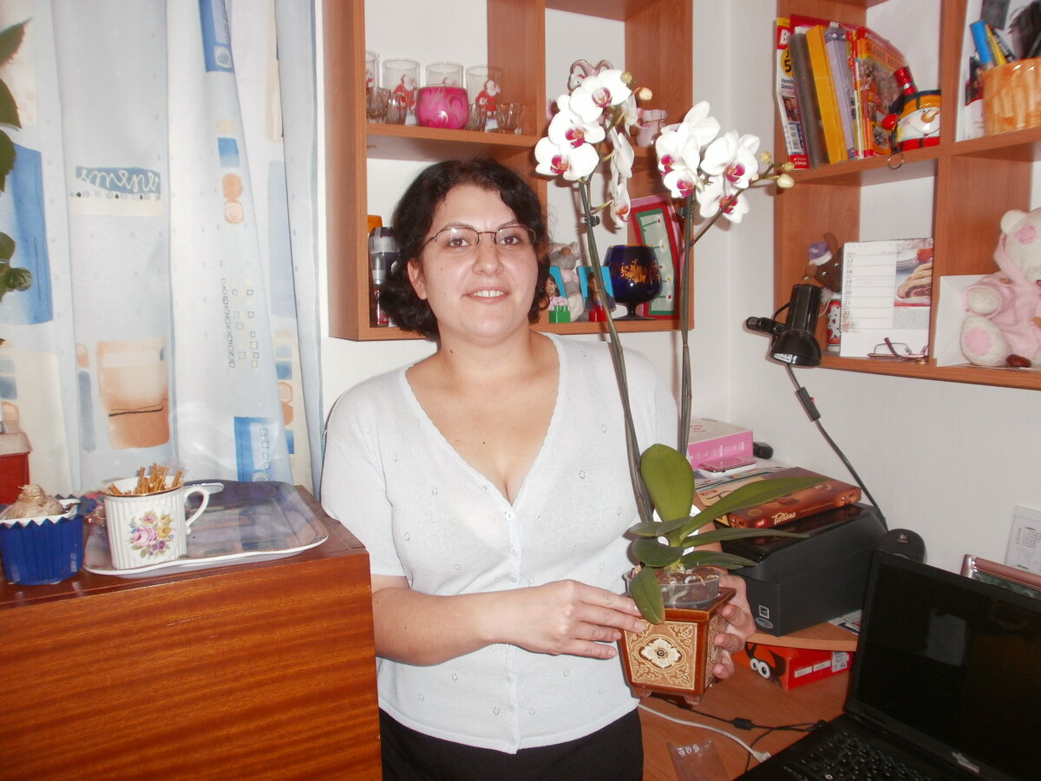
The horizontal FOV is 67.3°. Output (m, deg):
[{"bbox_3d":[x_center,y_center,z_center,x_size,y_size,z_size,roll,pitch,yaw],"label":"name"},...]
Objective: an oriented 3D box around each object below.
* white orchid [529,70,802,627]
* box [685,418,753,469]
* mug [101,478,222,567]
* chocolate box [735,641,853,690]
[{"bbox_3d":[0.163,-0.044,0.860,0.300,0.600,0.210,0,6,3],"label":"white orchid"},{"bbox_3d":[0.333,0.106,1.526,0.190,0.052,0.143,-8,12,-26],"label":"box"},{"bbox_3d":[-0.390,0.142,0.835,0.113,0.080,0.085,-4,7,-24],"label":"mug"},{"bbox_3d":[0.462,0.435,1.341,0.175,0.057,0.170,-4,7,-27],"label":"chocolate box"}]

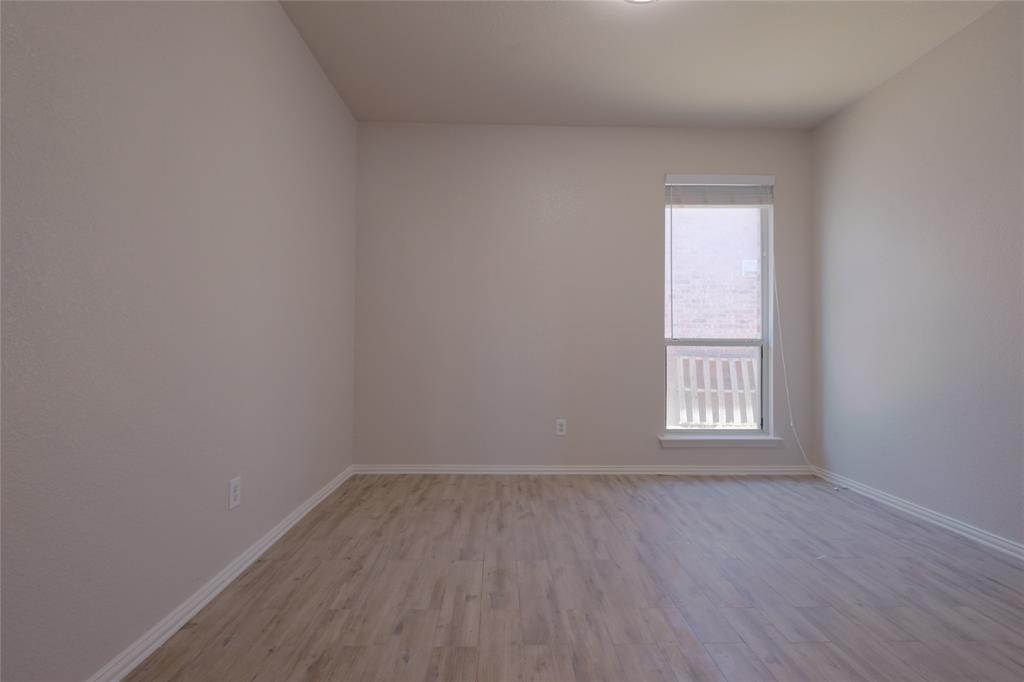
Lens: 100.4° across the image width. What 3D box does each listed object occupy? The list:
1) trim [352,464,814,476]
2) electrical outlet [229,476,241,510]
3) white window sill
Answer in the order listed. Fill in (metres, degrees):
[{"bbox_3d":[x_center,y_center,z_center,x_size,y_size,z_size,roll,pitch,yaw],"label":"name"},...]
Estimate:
[{"bbox_3d":[0.582,0.993,3.295,3.596,0.078,0.015,0,-1,-2],"label":"trim"},{"bbox_3d":[-1.170,0.644,1.812,0.010,0.121,0.075,0,-1,-2],"label":"electrical outlet"},{"bbox_3d":[1.620,0.792,3.346,0.978,0.079,0.104,0,-1,-2],"label":"white window sill"}]

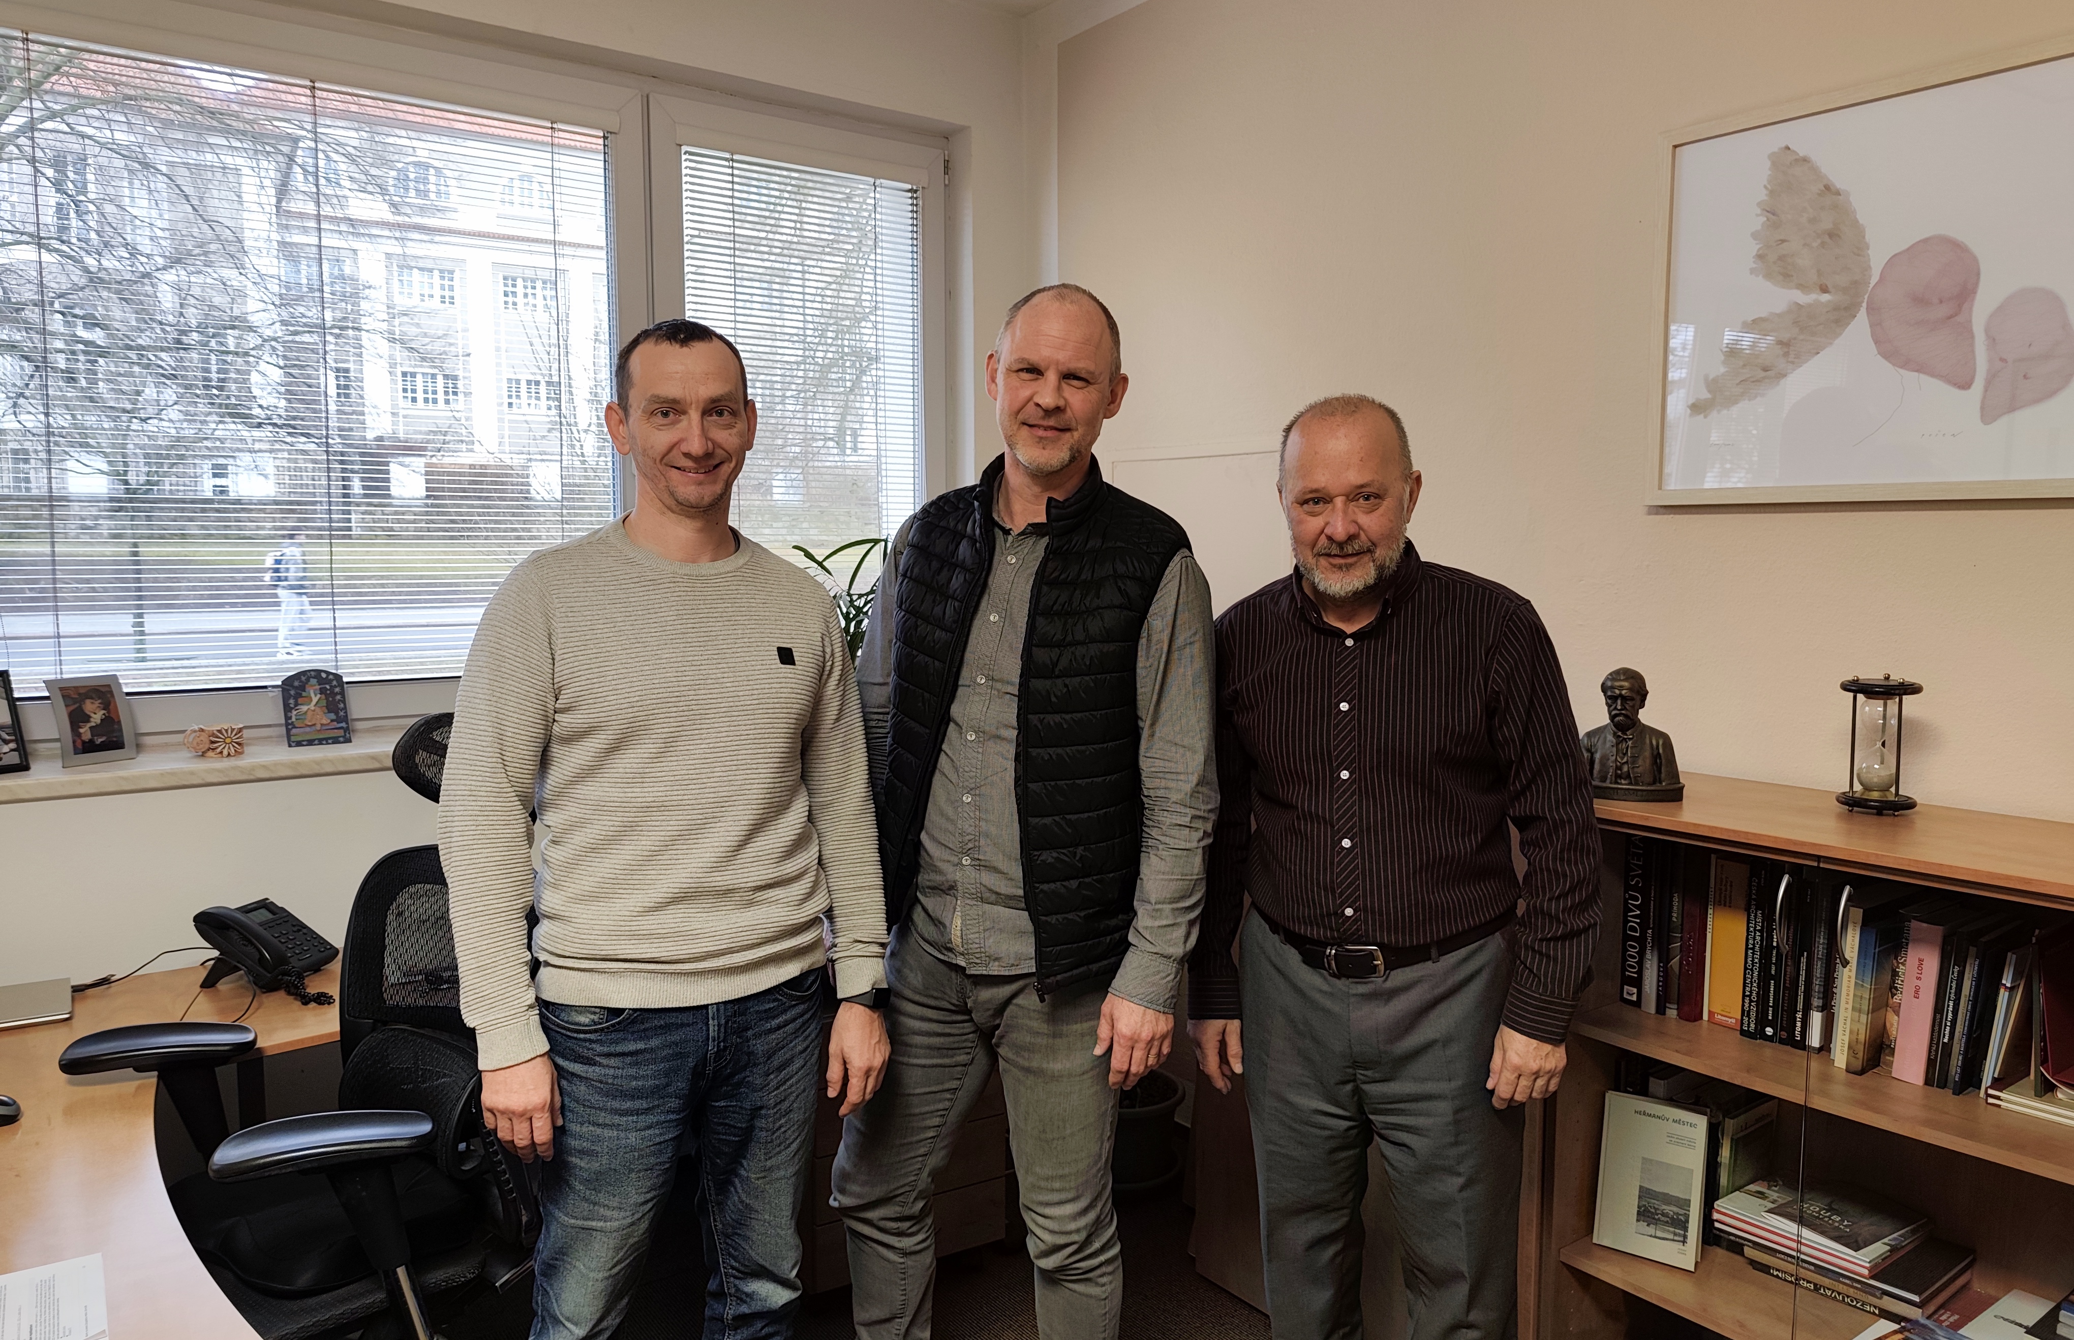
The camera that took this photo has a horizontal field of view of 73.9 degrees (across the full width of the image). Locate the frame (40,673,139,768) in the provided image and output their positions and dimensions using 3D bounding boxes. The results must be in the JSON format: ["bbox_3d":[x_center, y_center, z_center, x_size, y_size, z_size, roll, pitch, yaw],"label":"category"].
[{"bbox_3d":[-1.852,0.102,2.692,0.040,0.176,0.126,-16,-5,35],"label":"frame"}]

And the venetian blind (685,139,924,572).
[{"bbox_3d":[-0.615,-0.710,3.754,0.705,1.283,0.030,-4,6,-36],"label":"venetian blind"}]

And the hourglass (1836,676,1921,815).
[{"bbox_3d":[1.248,0.111,2.038,0.105,0.205,0.105,3,6,31],"label":"hourglass"}]

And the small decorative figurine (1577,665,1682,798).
[{"bbox_3d":[0.940,0.097,2.186,0.170,0.207,0.105,2,5,25],"label":"small decorative figurine"}]

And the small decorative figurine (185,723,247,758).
[{"bbox_3d":[-1.657,0.141,2.778,0.106,0.062,0.050,-4,6,-36],"label":"small decorative figurine"}]

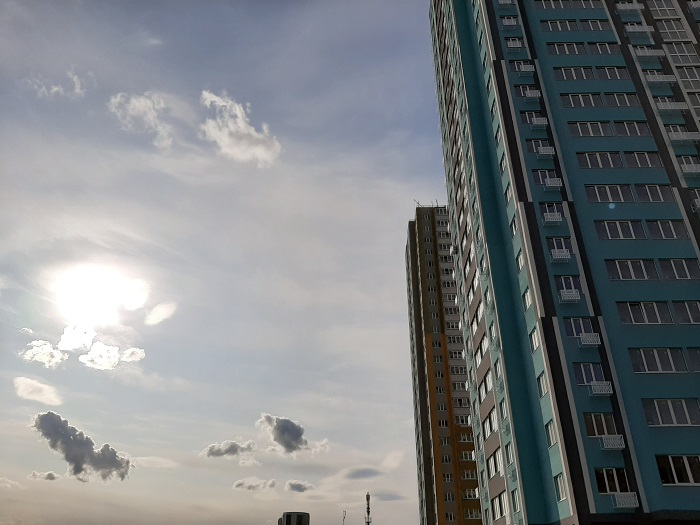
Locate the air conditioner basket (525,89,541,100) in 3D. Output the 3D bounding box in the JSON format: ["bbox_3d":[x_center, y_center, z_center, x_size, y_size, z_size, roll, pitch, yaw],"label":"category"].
[{"bbox_3d":[14.344,-13.059,41.316,1.087,0.621,0.522,0,-30,1],"label":"air conditioner basket"}]

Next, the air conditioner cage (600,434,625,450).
[{"bbox_3d":[14.392,9.906,28.880,1.115,0.673,0.525,0,-30,1],"label":"air conditioner cage"}]

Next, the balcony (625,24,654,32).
[{"bbox_3d":[23.586,-18.817,42.877,2.166,0.702,0.501,0,-30,1],"label":"balcony"}]

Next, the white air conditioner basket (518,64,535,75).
[{"bbox_3d":[14.351,-15.516,42.635,1.087,0.652,0.503,0,-30,1],"label":"white air conditioner basket"}]

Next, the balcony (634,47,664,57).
[{"bbox_3d":[24.320,-16.866,42.794,2.183,0.708,0.525,0,-30,1],"label":"balcony"}]

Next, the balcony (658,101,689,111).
[{"bbox_3d":[23.583,-11.264,38.559,2.166,0.702,0.501,0,-30,1],"label":"balcony"}]

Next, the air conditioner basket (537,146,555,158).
[{"bbox_3d":[14.311,-7.984,38.431,1.114,0.615,0.528,0,-30,1],"label":"air conditioner basket"}]

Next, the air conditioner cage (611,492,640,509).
[{"bbox_3d":[14.341,12.430,27.452,1.115,0.673,0.525,0,-30,1],"label":"air conditioner cage"}]

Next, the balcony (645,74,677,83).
[{"bbox_3d":[24.327,-14.299,41.341,2.183,0.708,0.525,0,-30,1],"label":"balcony"}]

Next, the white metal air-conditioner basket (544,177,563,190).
[{"bbox_3d":[14.508,-5.600,37.658,1.115,0.673,0.525,0,-30,1],"label":"white metal air-conditioner basket"}]

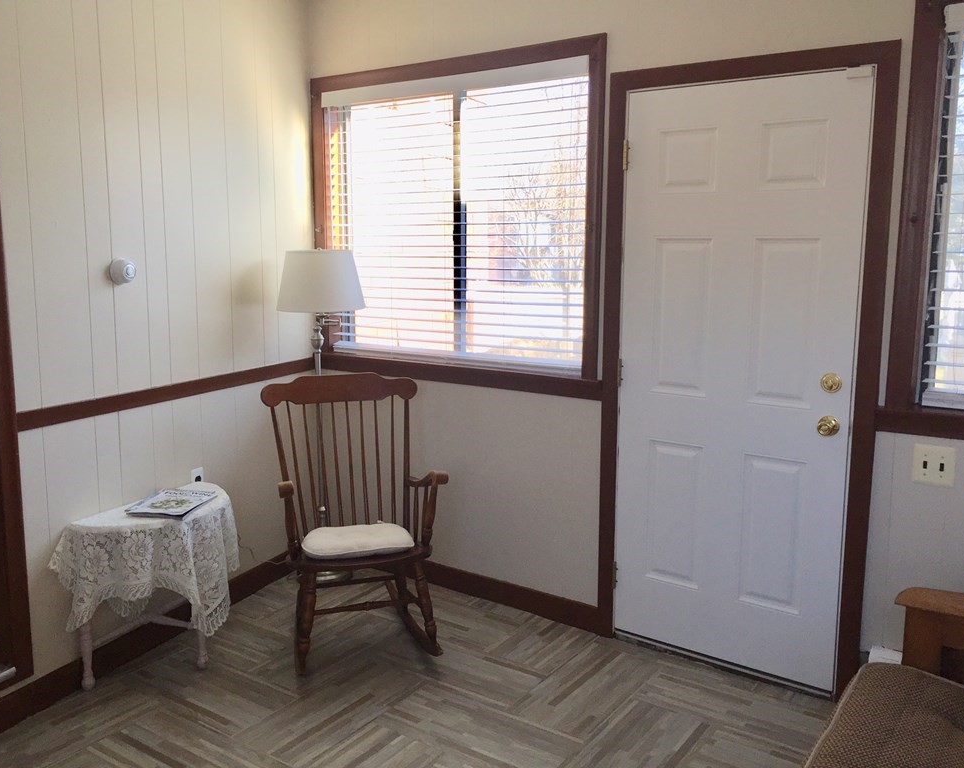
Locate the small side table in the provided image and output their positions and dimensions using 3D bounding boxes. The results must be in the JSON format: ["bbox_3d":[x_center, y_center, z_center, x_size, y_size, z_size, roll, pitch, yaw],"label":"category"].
[{"bbox_3d":[-1.125,0.728,3.096,0.345,0.595,0.630,4,9,24],"label":"small side table"}]

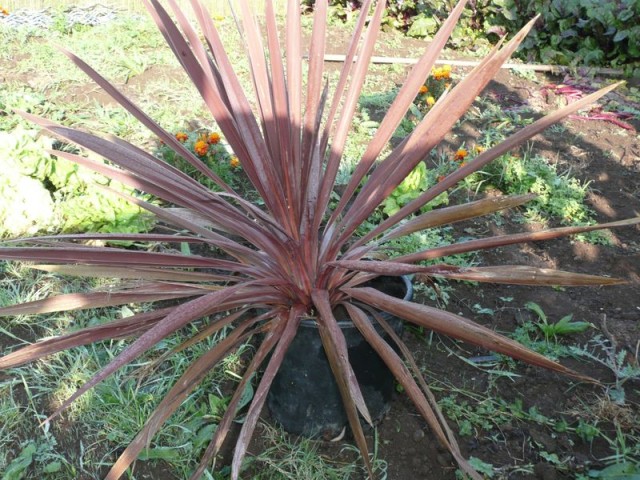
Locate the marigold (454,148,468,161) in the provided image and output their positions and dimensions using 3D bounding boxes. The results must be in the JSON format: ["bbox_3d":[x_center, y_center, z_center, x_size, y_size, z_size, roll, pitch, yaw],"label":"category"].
[{"bbox_3d":[0.555,-0.335,2.900,0.054,0.044,0.054,0,21,0],"label":"marigold"}]

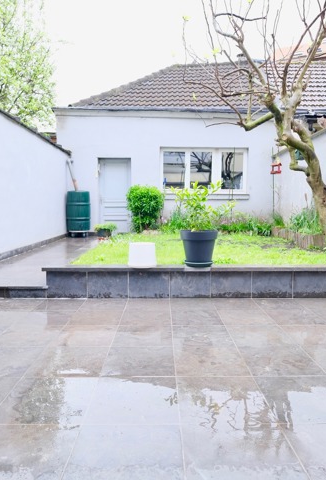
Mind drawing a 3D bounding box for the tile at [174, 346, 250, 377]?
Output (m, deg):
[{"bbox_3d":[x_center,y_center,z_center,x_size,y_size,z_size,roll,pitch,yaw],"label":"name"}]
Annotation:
[{"bbox_3d":[0.305,0.794,2.210,0.447,0.020,0.440,0,6,0],"label":"tile"}]

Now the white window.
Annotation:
[{"bbox_3d":[1.146,-1.888,9.388,2.362,1.226,0.100,0,5,0],"label":"white window"}]

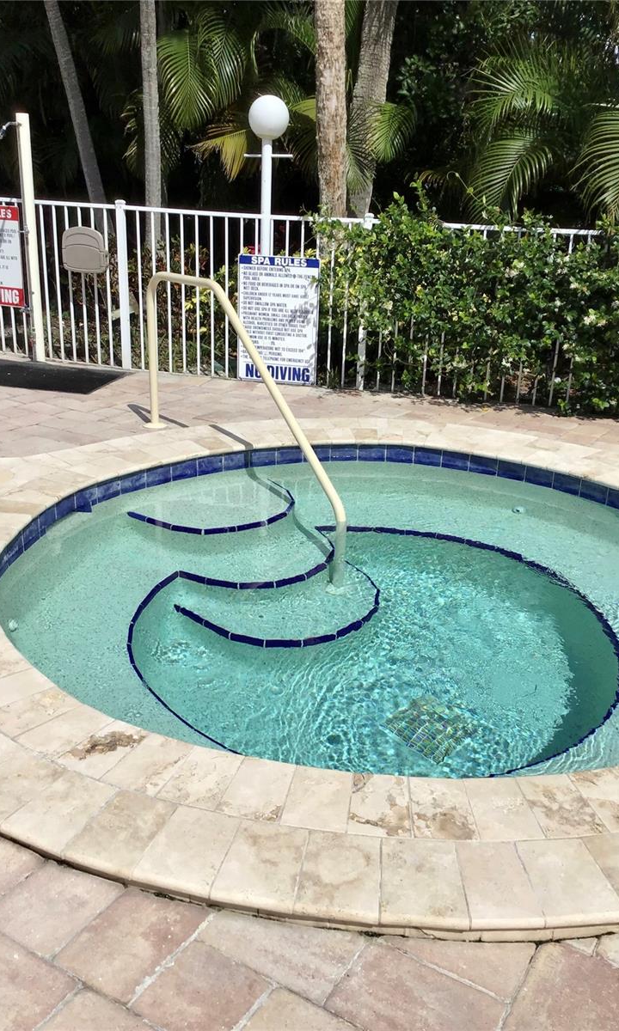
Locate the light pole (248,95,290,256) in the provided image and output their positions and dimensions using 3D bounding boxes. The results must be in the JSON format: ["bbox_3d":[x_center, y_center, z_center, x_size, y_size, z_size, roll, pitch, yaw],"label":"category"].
[{"bbox_3d":[-0.329,-2.193,7.244,0.315,2.018,0.305,2,21,0],"label":"light pole"}]

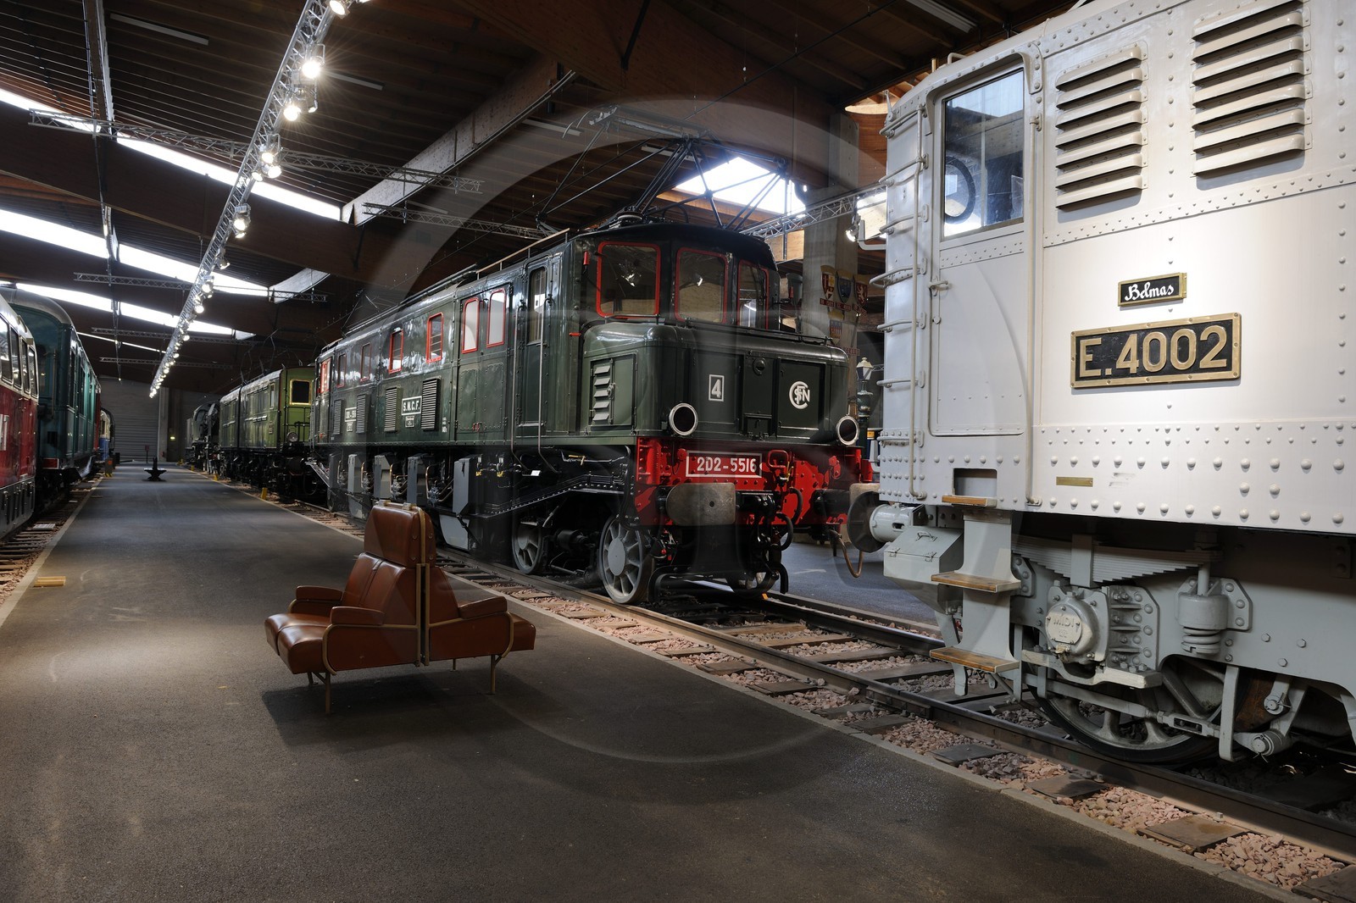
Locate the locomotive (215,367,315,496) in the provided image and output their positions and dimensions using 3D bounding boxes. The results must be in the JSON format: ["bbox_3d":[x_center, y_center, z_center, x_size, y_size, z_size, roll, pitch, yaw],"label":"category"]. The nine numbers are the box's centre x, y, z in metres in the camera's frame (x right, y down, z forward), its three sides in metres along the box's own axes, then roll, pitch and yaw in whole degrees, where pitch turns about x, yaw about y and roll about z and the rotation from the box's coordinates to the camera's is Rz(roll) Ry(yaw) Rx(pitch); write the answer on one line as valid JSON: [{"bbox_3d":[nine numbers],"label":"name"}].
[{"bbox_3d":[-14.613,-0.501,33.281,2.950,3.750,20.300,1,0,-31],"label":"locomotive"}]

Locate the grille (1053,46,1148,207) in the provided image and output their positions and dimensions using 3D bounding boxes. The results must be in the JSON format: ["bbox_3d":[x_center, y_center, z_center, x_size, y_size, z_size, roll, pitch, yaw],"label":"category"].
[{"bbox_3d":[1.790,-1.385,3.858,0.045,0.618,0.426,1,0,-32],"label":"grille"}]

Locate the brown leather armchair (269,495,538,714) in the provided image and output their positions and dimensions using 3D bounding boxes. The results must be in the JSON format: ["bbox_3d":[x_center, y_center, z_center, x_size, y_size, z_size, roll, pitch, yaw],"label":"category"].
[{"bbox_3d":[-1.837,0.960,5.979,1.540,1.220,0.960,2,-1,-32],"label":"brown leather armchair"}]

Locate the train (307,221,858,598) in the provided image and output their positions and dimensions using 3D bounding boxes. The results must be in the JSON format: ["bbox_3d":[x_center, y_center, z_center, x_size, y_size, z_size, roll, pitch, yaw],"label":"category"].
[{"bbox_3d":[-3.583,-0.482,15.421,2.950,3.950,17.780,2,-1,-32],"label":"train"}]

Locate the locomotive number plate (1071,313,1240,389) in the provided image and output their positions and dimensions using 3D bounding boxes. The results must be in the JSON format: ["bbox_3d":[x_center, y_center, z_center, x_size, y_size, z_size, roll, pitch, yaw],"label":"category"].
[{"bbox_3d":[1.900,-0.395,3.656,0.025,0.245,0.703,1,0,-32],"label":"locomotive number plate"}]

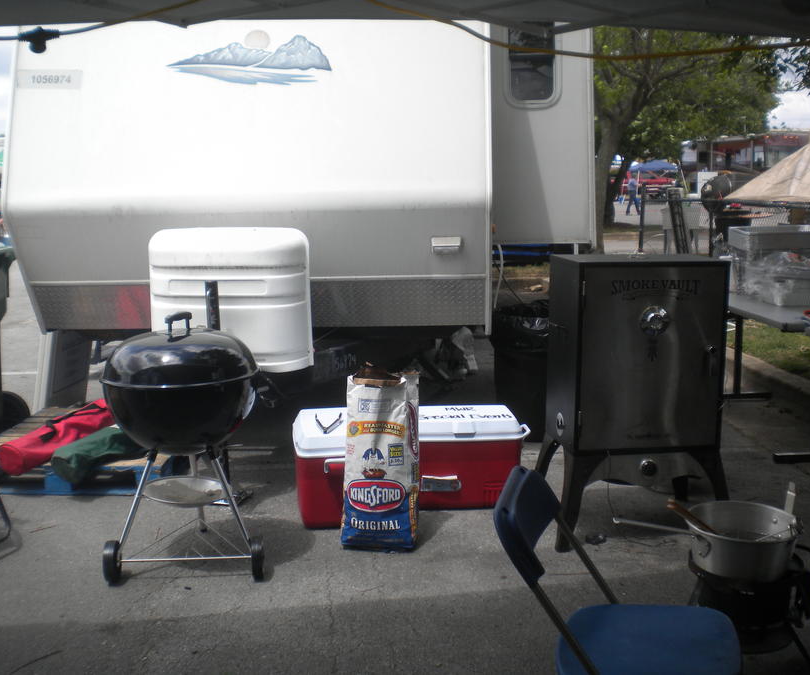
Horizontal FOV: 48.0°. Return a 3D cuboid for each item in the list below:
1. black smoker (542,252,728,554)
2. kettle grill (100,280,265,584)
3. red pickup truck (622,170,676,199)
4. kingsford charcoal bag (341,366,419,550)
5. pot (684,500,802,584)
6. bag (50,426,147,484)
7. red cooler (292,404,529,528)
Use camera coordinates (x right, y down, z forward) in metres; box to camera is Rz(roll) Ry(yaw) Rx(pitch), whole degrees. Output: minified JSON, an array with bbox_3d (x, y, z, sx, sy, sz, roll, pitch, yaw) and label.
[{"bbox_3d":[0.913,0.238,3.725,0.660,1.140,0.450,-1,10,-8],"label":"black smoker"},{"bbox_3d":[-0.820,0.376,3.368,0.590,0.990,0.600,-1,9,-3],"label":"kettle grill"},{"bbox_3d":[14.554,-9.231,56.000,1.980,1.850,5.500,-4,10,-22],"label":"red pickup truck"},{"bbox_3d":[-0.099,0.482,3.639,0.290,0.690,0.160,2,10,12],"label":"kingsford charcoal bag"},{"bbox_3d":[0.970,0.590,2.600,0.335,0.125,0.320,2,10,15],"label":"pot"},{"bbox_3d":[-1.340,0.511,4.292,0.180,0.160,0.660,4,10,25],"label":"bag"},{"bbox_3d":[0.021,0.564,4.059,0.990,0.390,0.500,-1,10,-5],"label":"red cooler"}]

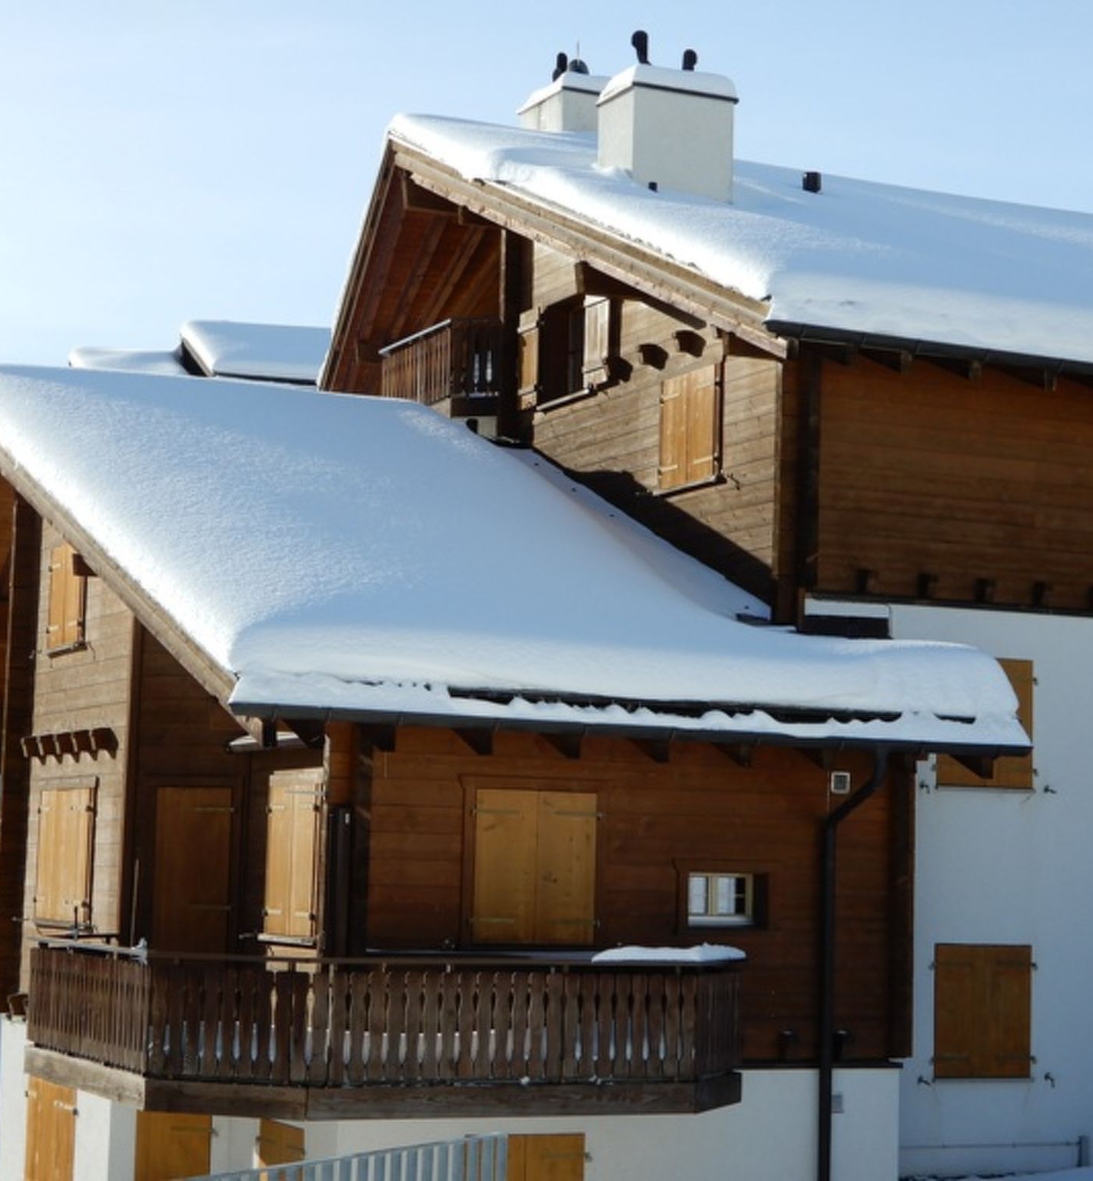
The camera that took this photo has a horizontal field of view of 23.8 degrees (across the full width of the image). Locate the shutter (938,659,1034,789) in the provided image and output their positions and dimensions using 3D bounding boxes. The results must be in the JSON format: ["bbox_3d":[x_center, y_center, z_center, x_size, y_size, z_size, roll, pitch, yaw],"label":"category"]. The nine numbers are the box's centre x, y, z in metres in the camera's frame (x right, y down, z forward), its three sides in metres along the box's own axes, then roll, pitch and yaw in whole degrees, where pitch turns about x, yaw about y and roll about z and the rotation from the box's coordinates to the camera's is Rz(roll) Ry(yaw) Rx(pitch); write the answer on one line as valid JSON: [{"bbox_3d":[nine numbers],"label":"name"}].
[{"bbox_3d":[4.246,1.273,25.017,1.103,1.246,0.060,4,-6,-24],"label":"shutter"}]

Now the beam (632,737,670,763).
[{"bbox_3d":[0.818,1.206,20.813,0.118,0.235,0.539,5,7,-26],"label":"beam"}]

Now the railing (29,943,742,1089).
[{"bbox_3d":[-1.267,3.488,21.866,5.270,0.970,4.570,4,-6,-24],"label":"railing"}]

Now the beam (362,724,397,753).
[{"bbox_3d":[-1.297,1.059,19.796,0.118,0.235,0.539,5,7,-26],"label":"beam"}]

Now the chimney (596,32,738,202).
[{"bbox_3d":[1.335,-5.212,28.879,1.300,1.980,0.940,4,-6,-24],"label":"chimney"}]

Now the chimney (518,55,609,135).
[{"bbox_3d":[0.476,-5.690,31.113,1.220,1.450,1.280,4,-6,-24],"label":"chimney"}]

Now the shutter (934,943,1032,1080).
[{"bbox_3d":[4.131,4.005,24.653,1.141,1.278,0.098,5,-7,-26],"label":"shutter"}]

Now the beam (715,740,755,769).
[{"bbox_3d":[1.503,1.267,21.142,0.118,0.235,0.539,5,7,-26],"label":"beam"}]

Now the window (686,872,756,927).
[{"bbox_3d":[1.509,2.683,22.529,0.735,0.467,0.137,5,-7,-26],"label":"window"}]

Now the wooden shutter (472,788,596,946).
[{"bbox_3d":[-0.094,2.313,21.640,1.117,1.264,0.078,5,-7,-26],"label":"wooden shutter"}]

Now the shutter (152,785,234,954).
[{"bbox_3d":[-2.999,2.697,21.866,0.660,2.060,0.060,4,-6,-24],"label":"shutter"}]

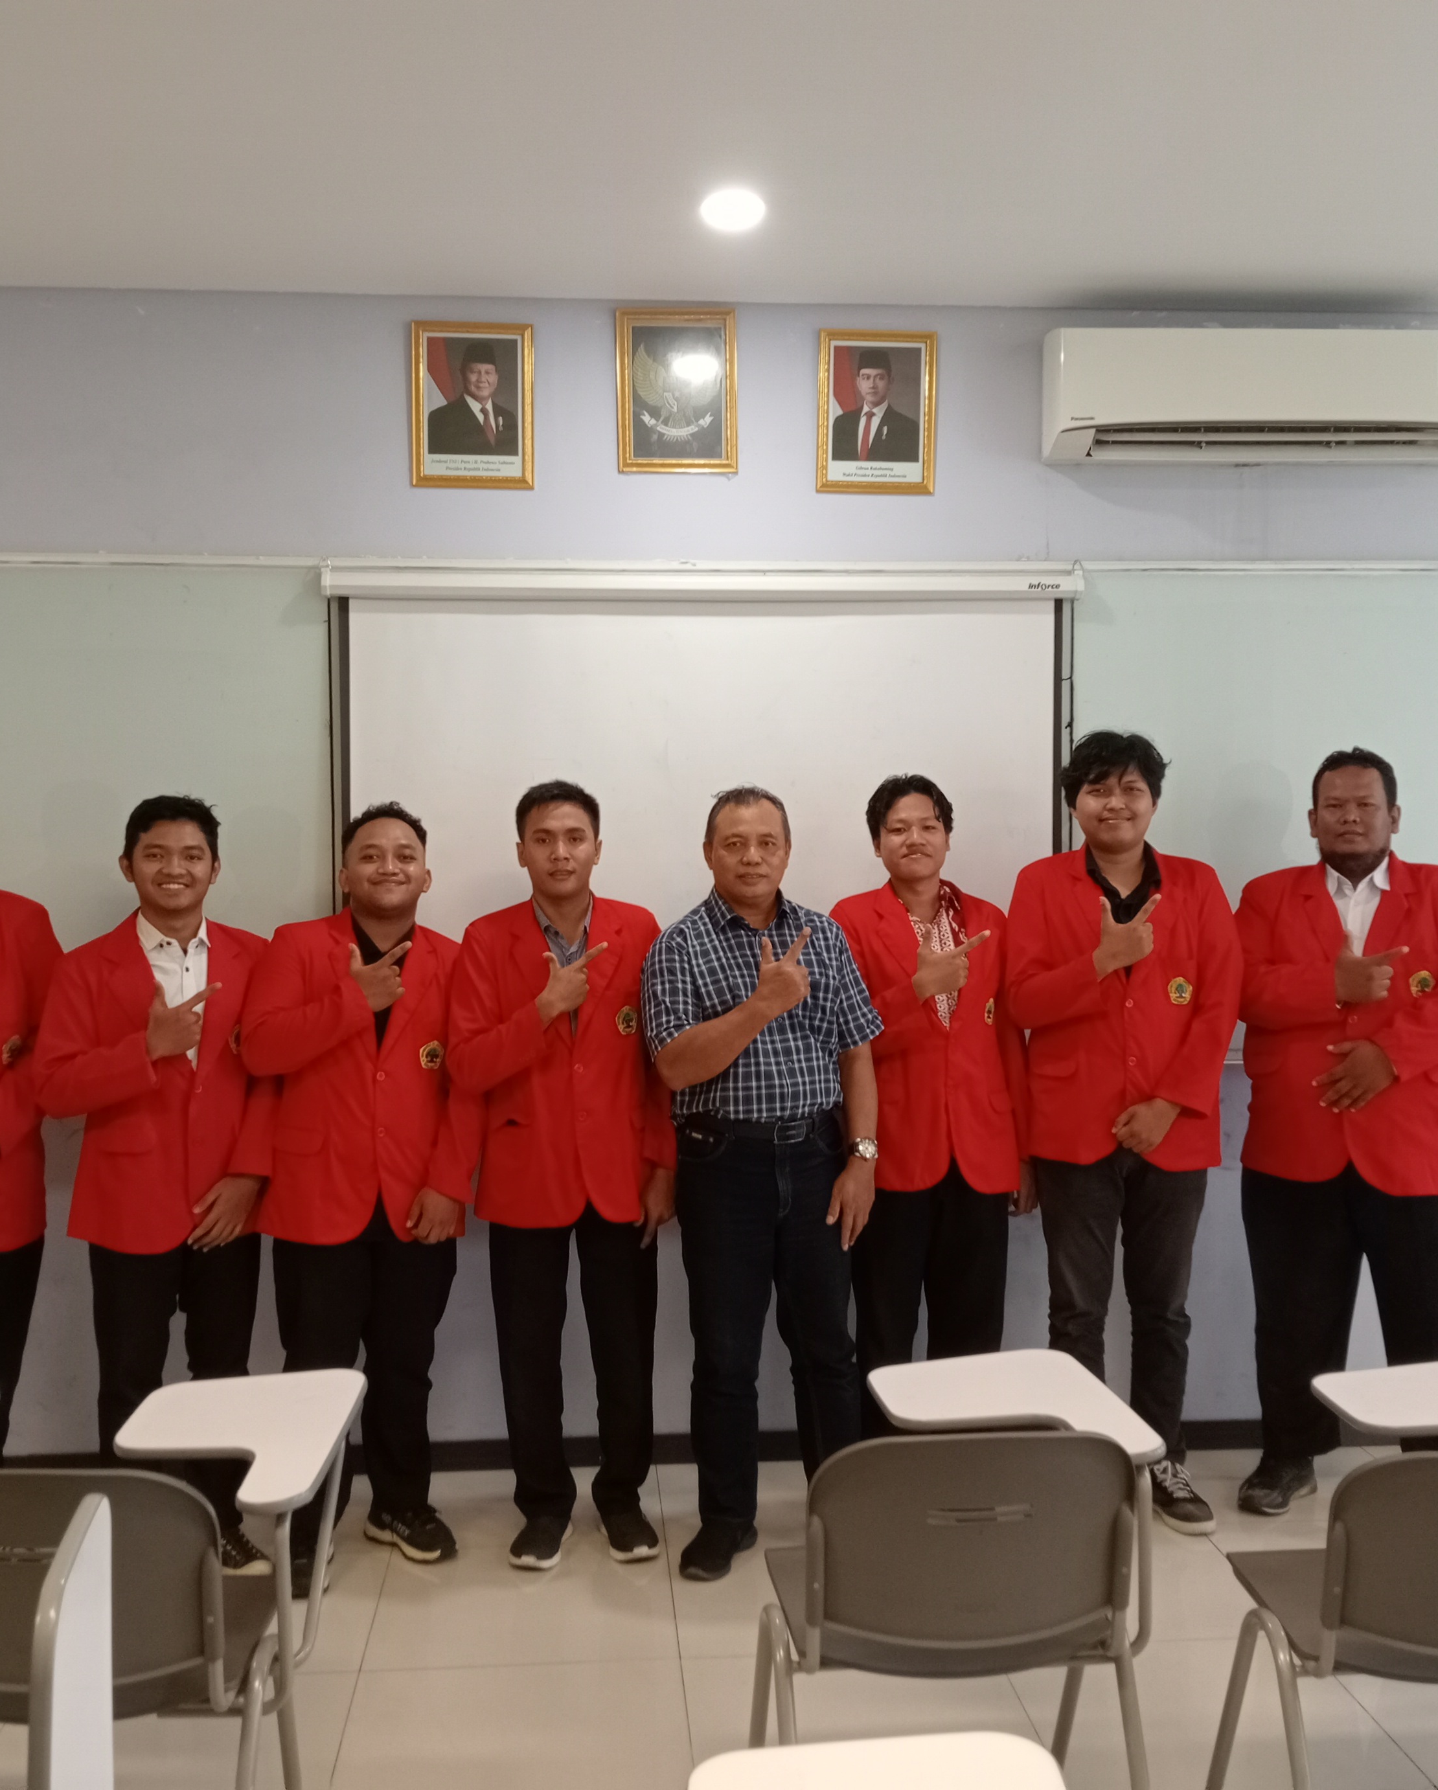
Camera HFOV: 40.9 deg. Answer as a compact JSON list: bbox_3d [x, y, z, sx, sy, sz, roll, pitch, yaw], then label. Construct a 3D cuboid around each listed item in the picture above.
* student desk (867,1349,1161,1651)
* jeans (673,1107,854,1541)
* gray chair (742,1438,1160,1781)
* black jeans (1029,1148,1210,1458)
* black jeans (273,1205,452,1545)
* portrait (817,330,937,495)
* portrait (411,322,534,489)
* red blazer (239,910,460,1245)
[{"bbox_3d":[0.429,0.898,2.905,0.370,0.280,0.540,0,1,-4],"label":"student desk"},{"bbox_3d":[0.103,0.921,4.238,0.408,0.900,0.360,-1,2,-13],"label":"jeans"},{"bbox_3d":[0.311,1.078,2.760,0.500,0.780,0.560,0,1,-4],"label":"gray chair"},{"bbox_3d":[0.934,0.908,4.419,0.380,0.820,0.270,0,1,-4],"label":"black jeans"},{"bbox_3d":[-0.763,0.967,4.152,0.394,0.860,0.340,-1,2,-16],"label":"black jeans"},{"bbox_3d":[0.396,-1.191,4.740,0.300,0.400,0.035,0,1,-4],"label":"portrait"},{"bbox_3d":[-0.592,-1.178,4.654,0.292,0.395,0.030,0,2,-4],"label":"portrait"},{"bbox_3d":[-0.799,0.398,4.152,0.470,0.720,0.330,-1,1,-12],"label":"red blazer"}]

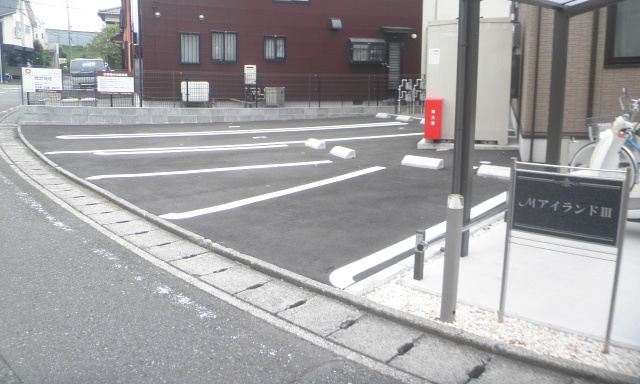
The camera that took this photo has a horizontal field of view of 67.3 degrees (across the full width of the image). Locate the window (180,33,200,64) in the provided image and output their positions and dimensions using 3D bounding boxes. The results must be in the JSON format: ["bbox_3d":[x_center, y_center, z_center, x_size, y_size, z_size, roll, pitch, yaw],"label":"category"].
[{"bbox_3d":[-3.832,-4.241,14.222,0.588,0.951,0.100,-3,10,-17],"label":"window"}]

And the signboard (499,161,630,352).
[{"bbox_3d":[1.323,0.337,2.650,0.600,0.990,0.040,9,13,41],"label":"signboard"}]

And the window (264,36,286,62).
[{"bbox_3d":[-1.394,-4.430,14.969,0.722,0.817,0.100,-3,10,-17],"label":"window"}]

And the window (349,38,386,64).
[{"bbox_3d":[1.580,-4.628,15.819,1.375,0.840,0.220,-3,10,-17],"label":"window"}]

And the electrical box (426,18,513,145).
[{"bbox_3d":[2.751,-1.979,8.721,1.419,2.111,0.900,4,10,20],"label":"electrical box"}]

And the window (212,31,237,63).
[{"bbox_3d":[-2.874,-4.368,14.505,0.775,0.973,0.100,-3,10,-17],"label":"window"}]

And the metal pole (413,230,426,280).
[{"bbox_3d":[0.717,0.457,3.451,0.062,0.370,0.062,9,13,41],"label":"metal pole"}]

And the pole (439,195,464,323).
[{"bbox_3d":[0.787,0.406,2.880,0.093,0.800,0.093,3,10,16],"label":"pole"}]

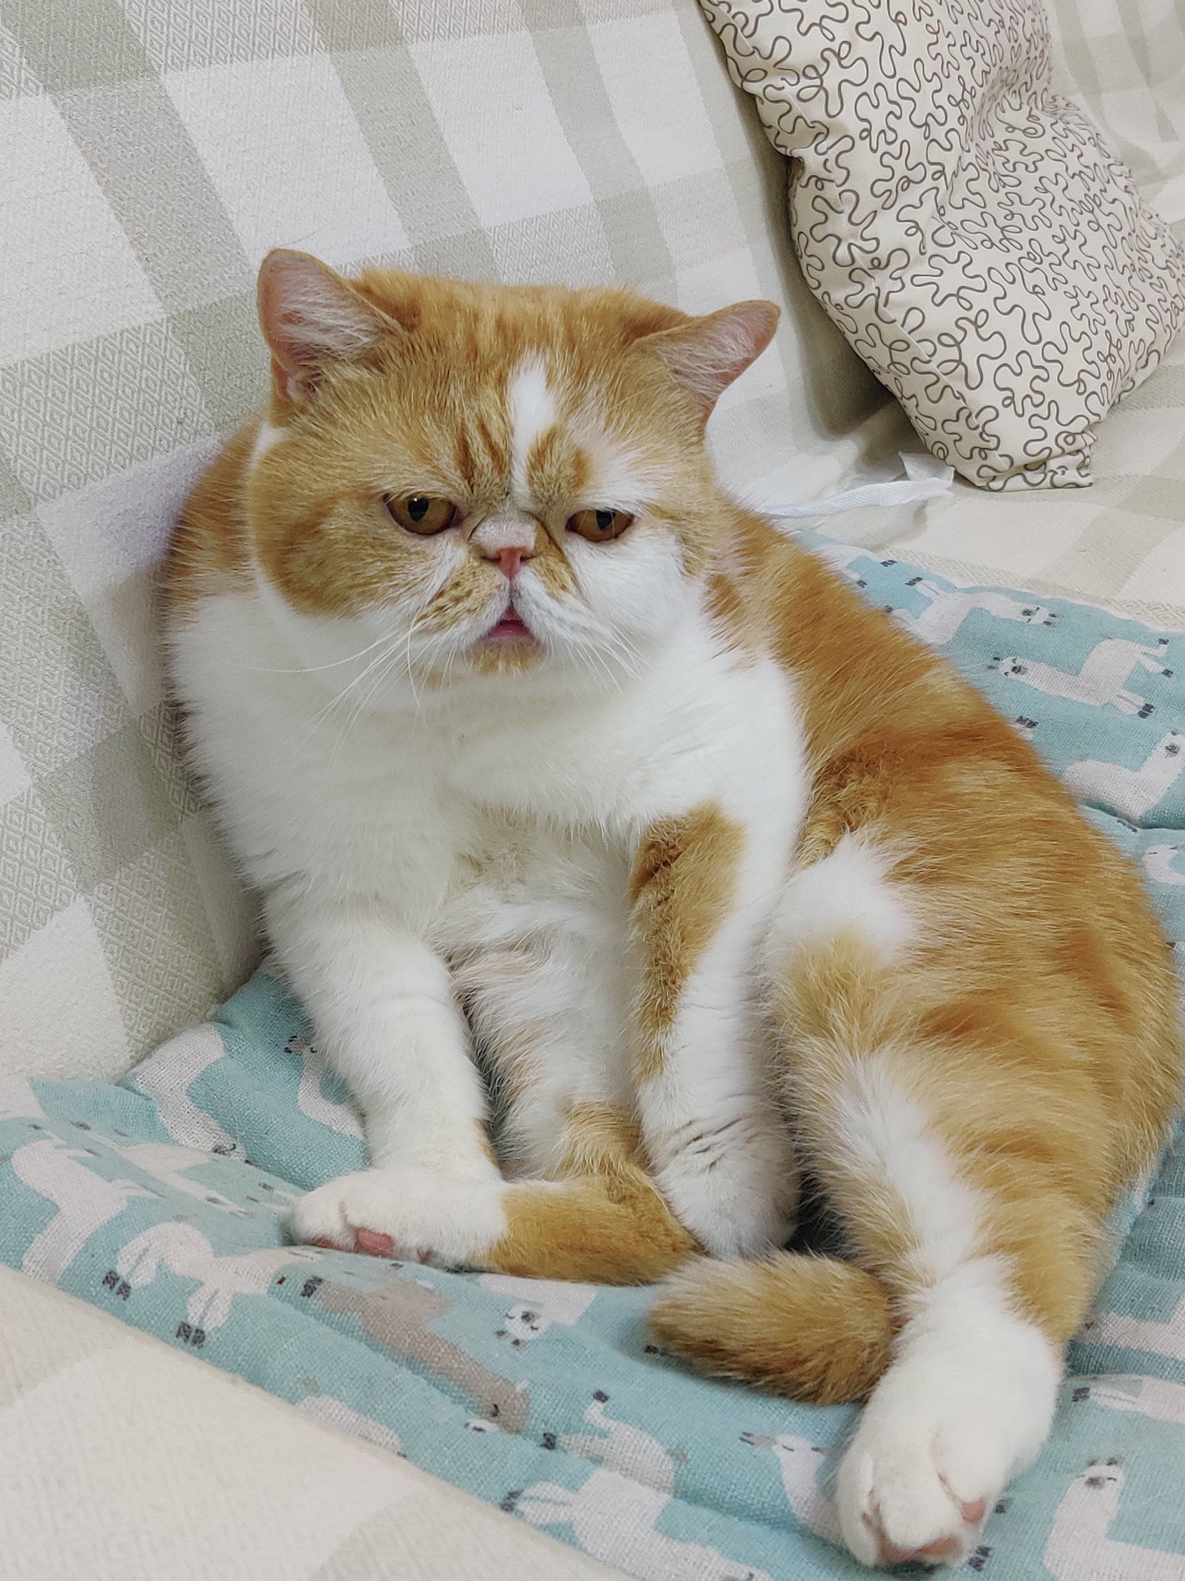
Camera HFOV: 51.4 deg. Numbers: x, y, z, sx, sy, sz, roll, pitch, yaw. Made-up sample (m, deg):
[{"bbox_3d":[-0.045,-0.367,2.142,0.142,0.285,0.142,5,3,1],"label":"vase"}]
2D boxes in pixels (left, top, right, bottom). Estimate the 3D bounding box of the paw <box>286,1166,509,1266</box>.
[{"bbox_3d":[-0.064,0.140,0.405,0.071,0.031,0.040,3,28,1],"label":"paw"}]

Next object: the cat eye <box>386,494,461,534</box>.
[{"bbox_3d":[-0.054,-0.087,0.389,0.024,0.013,0.012,5,17,-2],"label":"cat eye"}]

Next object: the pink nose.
[{"bbox_3d":[-0.025,-0.071,0.382,0.013,0.011,0.009,3,17,-7],"label":"pink nose"}]

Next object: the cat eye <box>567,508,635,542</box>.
[{"bbox_3d":[0.002,-0.085,0.394,0.022,0.013,0.012,2,17,-12],"label":"cat eye"}]

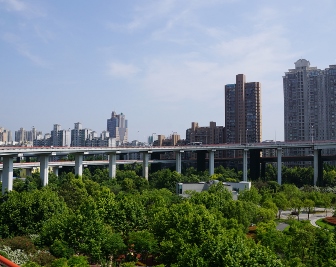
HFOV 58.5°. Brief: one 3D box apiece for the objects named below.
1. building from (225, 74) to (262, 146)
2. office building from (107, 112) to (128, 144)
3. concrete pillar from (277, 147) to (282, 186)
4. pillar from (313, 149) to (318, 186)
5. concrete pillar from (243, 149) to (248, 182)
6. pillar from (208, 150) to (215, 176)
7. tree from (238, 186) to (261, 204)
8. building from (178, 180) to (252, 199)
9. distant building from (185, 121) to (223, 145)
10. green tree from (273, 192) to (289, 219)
[{"bbox_3d":[70.192,-8.832,279.000,31.000,87.000,21.000,-1,-3,23],"label":"building"},{"bbox_3d":[-90.870,3.959,540.000,27.000,86.000,30.000,-2,-3,40],"label":"office building"},{"bbox_3d":[64.192,19.659,172.000,2.100,20.800,2.400,-1,-3,19],"label":"concrete pillar"},{"bbox_3d":[81.538,19.244,165.000,2.100,21.000,2.400,-1,-3,27],"label":"pillar"},{"bbox_3d":[45.828,20.171,177.000,2.100,20.500,2.400,0,-3,6],"label":"concrete pillar"},{"bbox_3d":[25.951,20.171,177.000,2.100,20.200,2.400,0,-3,-6],"label":"pillar"},{"bbox_3d":[28.865,22.917,105.000,8.400,8.700,8.000,0,-3,0],"label":"tree"},{"bbox_3d":[20.165,25.483,133.000,32.000,7.200,14.000,0,-3,2],"label":"building"},{"bbox_3d":[36.528,12.176,290.000,35.000,46.000,15.000,-1,-3,22],"label":"distant building"},{"bbox_3d":[35.426,22.672,94.500,4.900,8.100,4.800,0,-3,0],"label":"green tree"}]

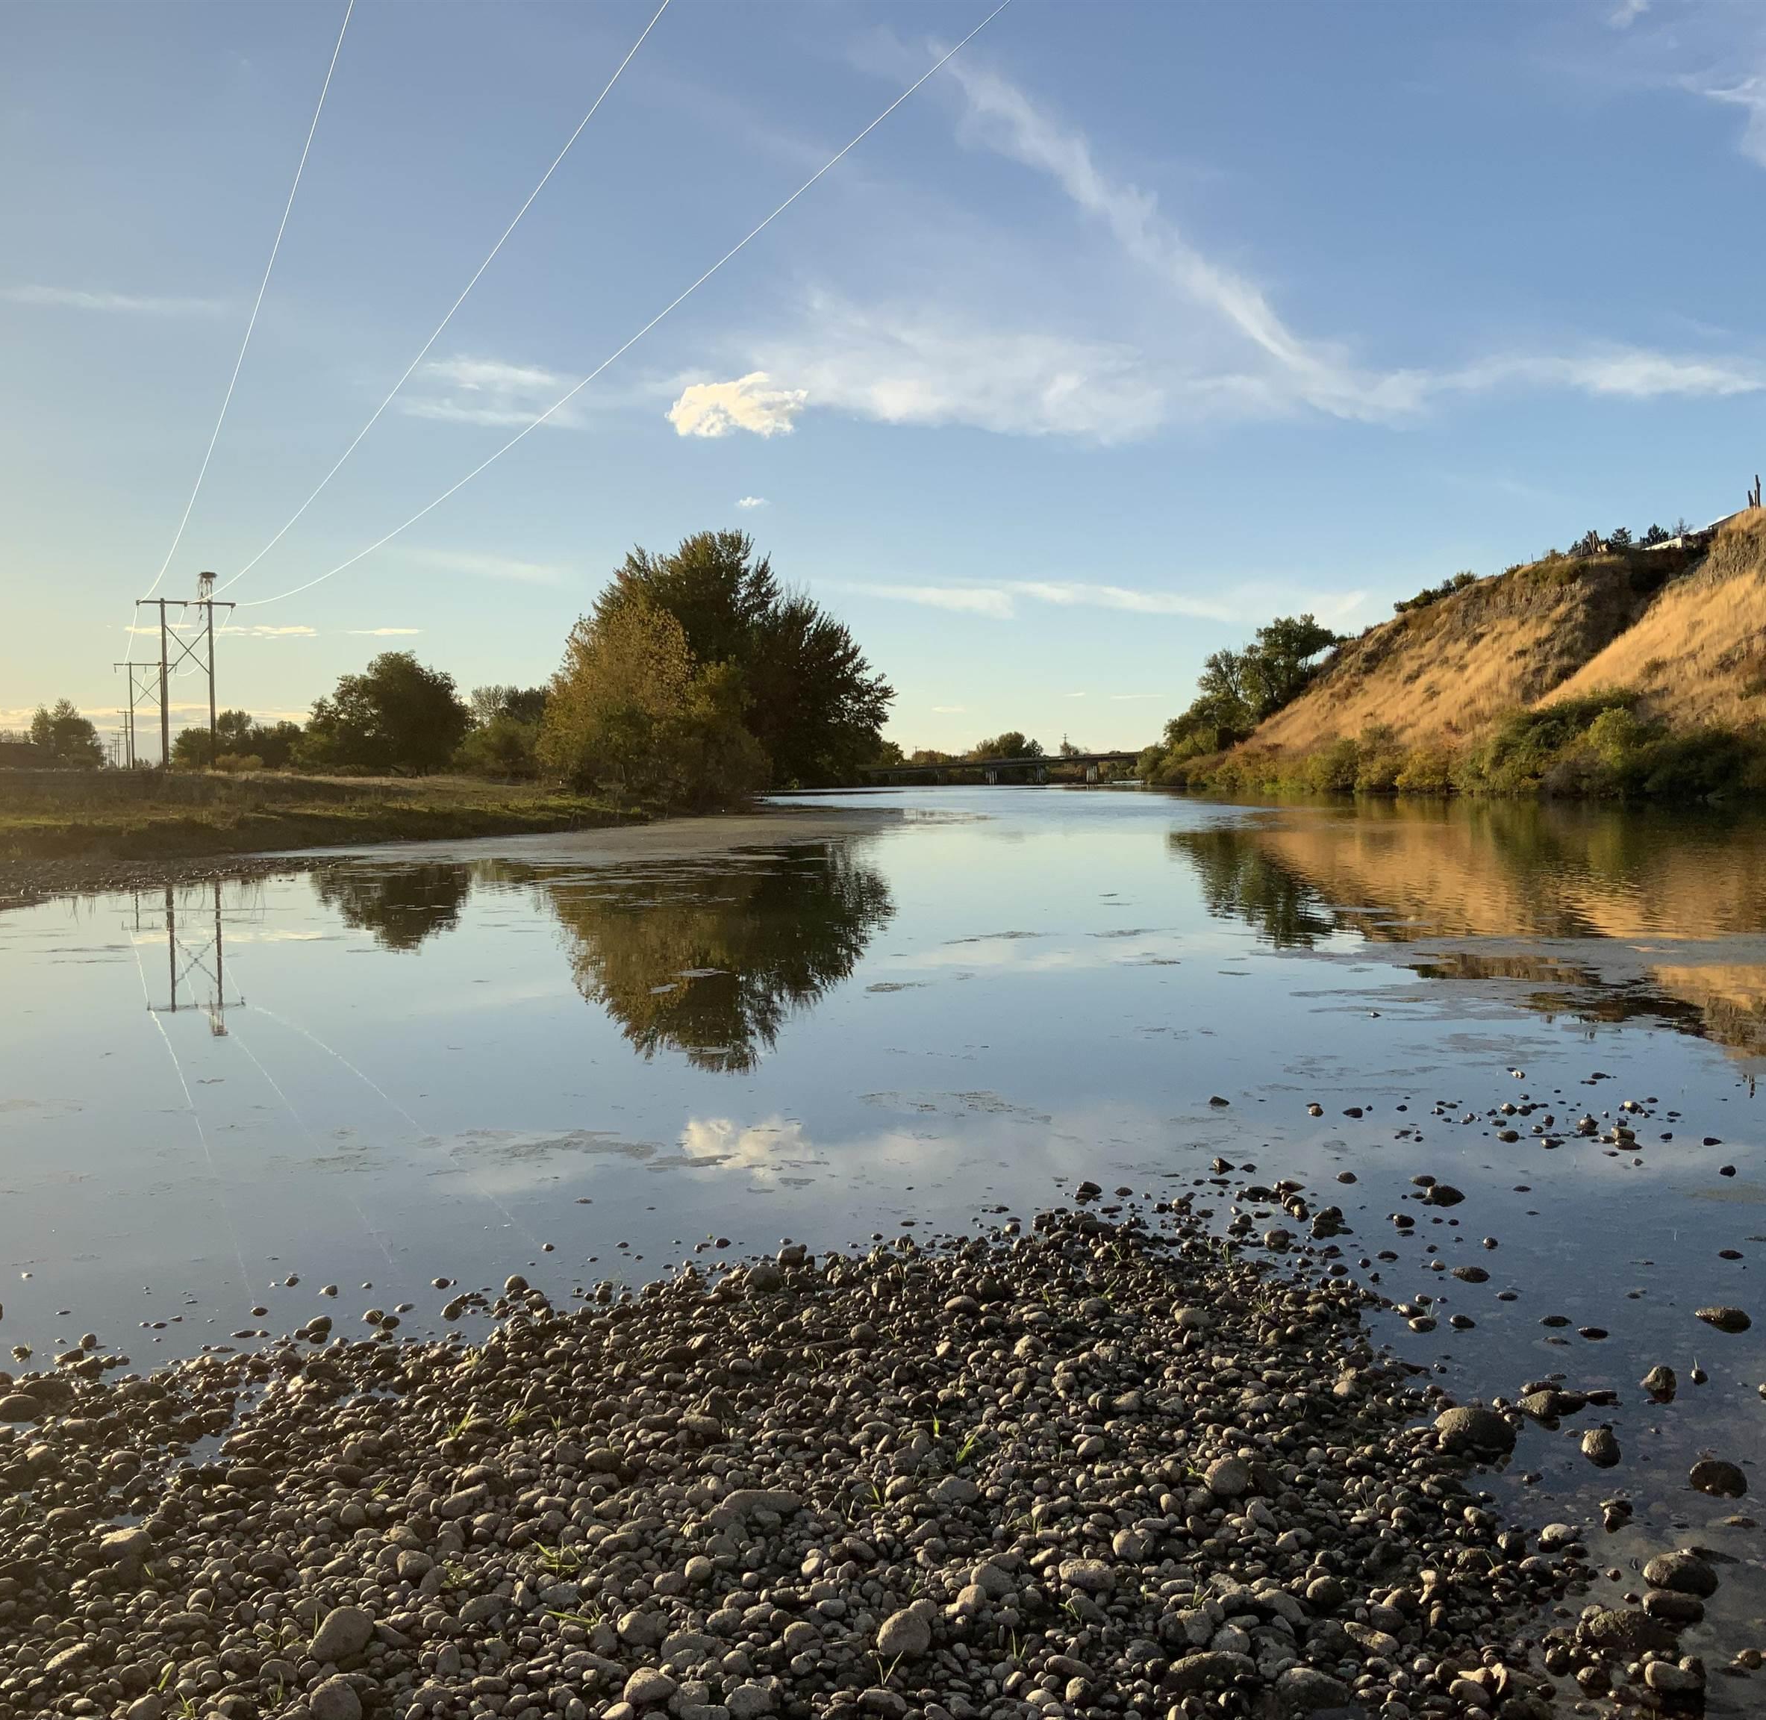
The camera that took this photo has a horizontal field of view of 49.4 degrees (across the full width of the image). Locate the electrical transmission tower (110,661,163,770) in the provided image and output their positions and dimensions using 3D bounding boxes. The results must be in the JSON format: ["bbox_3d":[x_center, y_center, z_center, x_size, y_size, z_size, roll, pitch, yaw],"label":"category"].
[{"bbox_3d":[-95.369,-18.577,249.000,7.500,14.200,0.600,-2,3,-23],"label":"electrical transmission tower"}]

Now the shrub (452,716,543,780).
[{"bbox_3d":[-35.441,-10.375,178.000,8.000,6.100,6.800,-1,2,-11],"label":"shrub"}]

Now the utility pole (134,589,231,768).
[{"bbox_3d":[-56.990,-14.468,157.500,7.400,14.500,0.600,-2,3,-23],"label":"utility pole"}]

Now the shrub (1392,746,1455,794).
[{"bbox_3d":[49.005,-8.195,174.000,5.400,4.200,4.600,0,3,16],"label":"shrub"}]

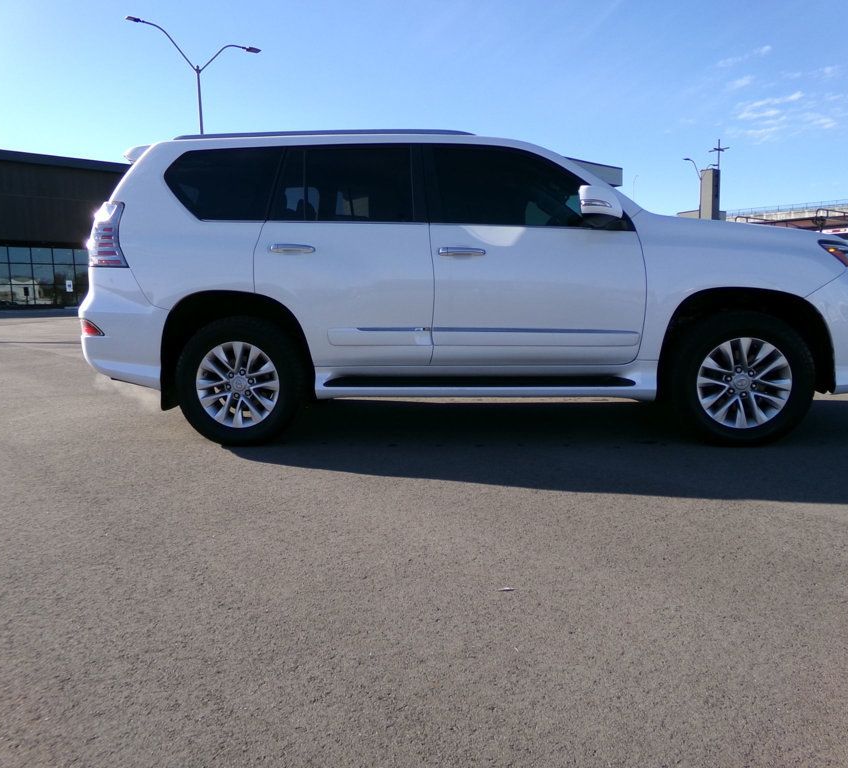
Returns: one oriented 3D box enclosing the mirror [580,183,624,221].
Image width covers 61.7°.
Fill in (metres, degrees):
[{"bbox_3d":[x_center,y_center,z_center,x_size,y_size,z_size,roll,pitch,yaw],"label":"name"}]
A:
[{"bbox_3d":[0.904,-0.939,3.653,0.200,0.180,0.250,0,7,5],"label":"mirror"}]

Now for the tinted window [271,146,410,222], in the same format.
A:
[{"bbox_3d":[-0.458,-1.119,3.981,0.820,0.450,0.060,0,-11,5],"label":"tinted window"}]

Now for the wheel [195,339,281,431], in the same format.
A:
[{"bbox_3d":[-1.052,-0.007,4.148,0.490,0.490,0.200,0,7,5],"label":"wheel"}]

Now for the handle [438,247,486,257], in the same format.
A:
[{"bbox_3d":[0.208,-0.715,3.840,0.260,0.050,0.050,0,7,5],"label":"handle"}]

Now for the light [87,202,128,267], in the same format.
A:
[{"bbox_3d":[-1.814,-0.868,4.155,0.280,0.358,0.230,0,8,5],"label":"light"}]

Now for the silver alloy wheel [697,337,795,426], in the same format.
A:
[{"bbox_3d":[1.732,-0.017,3.906,0.490,0.490,0.200,0,8,5],"label":"silver alloy wheel"}]

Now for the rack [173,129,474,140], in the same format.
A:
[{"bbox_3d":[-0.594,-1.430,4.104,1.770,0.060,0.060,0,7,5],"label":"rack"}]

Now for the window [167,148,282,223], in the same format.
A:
[{"bbox_3d":[-1.131,-1.126,4.015,0.683,0.435,0.060,0,-10,5],"label":"window"}]

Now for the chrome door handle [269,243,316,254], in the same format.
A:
[{"bbox_3d":[-0.714,-0.739,3.887,0.251,0.054,0.055,0,8,5],"label":"chrome door handle"}]

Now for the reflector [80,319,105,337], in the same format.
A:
[{"bbox_3d":[-1.955,-0.338,4.221,0.140,0.100,0.150,-2,8,-9],"label":"reflector"}]

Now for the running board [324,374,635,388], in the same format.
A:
[{"bbox_3d":[0.296,-0.012,3.960,1.720,0.070,0.160,0,7,5],"label":"running board"}]

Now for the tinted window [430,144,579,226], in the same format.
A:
[{"bbox_3d":[0.513,-1.082,3.881,0.979,0.486,0.070,0,-10,5],"label":"tinted window"}]

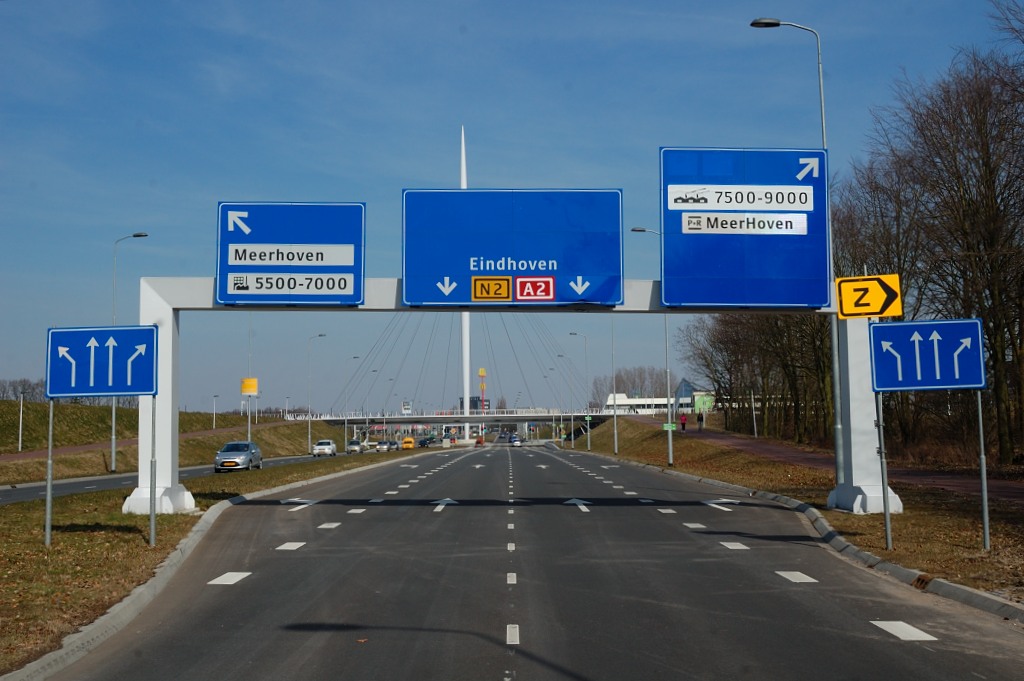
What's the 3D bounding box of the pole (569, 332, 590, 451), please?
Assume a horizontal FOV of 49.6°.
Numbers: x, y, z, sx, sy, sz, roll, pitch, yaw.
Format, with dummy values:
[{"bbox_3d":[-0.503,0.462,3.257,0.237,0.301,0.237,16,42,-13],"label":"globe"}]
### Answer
[{"bbox_3d":[6.919,5.272,113.327,1.820,12.000,0.350,-1,-5,0],"label":"pole"}]

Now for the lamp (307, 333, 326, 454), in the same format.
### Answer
[{"bbox_3d":[-19.433,5.383,111.085,1.820,12.000,0.360,-1,-5,0],"label":"lamp"}]

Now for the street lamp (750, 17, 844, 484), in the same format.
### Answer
[{"bbox_3d":[6.944,-2.072,27.253,1.840,12.000,0.380,-1,-5,0],"label":"street lamp"}]

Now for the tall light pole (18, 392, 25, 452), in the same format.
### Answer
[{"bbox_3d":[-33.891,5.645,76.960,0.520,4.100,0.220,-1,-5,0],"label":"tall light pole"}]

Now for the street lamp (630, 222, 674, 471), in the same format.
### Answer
[{"bbox_3d":[7.039,0.299,55.829,1.820,12.000,0.350,-1,-5,0],"label":"street lamp"}]

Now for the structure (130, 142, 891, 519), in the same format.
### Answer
[{"bbox_3d":[-0.011,-0.223,25.254,17.000,8.150,1.700,0,-5,0],"label":"structure"}]

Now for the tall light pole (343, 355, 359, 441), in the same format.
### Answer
[{"bbox_3d":[-20.136,8.036,140.184,1.820,12.000,0.360,-1,-5,0],"label":"tall light pole"}]

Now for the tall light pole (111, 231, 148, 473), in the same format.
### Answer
[{"bbox_3d":[-19.046,0.510,55.507,1.840,12.000,0.360,-1,-5,0],"label":"tall light pole"}]

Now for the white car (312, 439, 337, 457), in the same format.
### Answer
[{"bbox_3d":[-16.752,9.690,99.701,1.770,1.480,4.350,-1,-5,-3],"label":"white car"}]

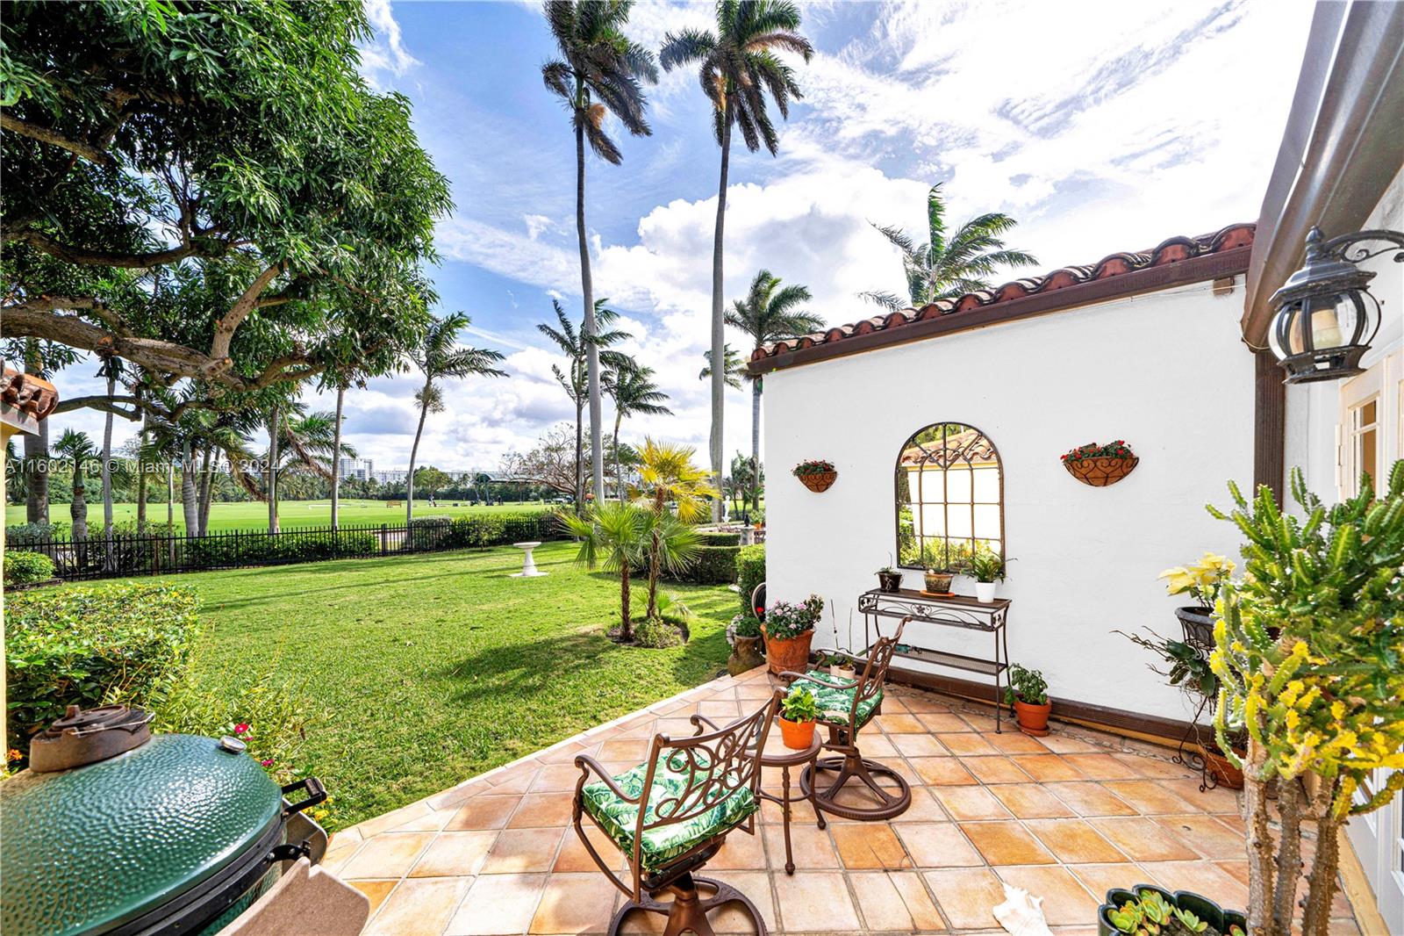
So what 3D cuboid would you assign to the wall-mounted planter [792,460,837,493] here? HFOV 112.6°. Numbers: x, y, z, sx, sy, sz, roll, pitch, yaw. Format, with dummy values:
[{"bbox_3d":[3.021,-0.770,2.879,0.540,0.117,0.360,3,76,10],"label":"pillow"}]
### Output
[{"bbox_3d":[1.020,0.075,4.350,0.410,0.280,0.210,-3,-4,39],"label":"wall-mounted planter"}]

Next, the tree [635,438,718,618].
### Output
[{"bbox_3d":[-0.365,0.870,6.750,1.200,2.580,1.200,0,-2,0],"label":"tree"}]

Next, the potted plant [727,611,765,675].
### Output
[{"bbox_3d":[0.440,1.740,4.600,0.390,0.650,0.390,-1,-2,0],"label":"potted plant"}]

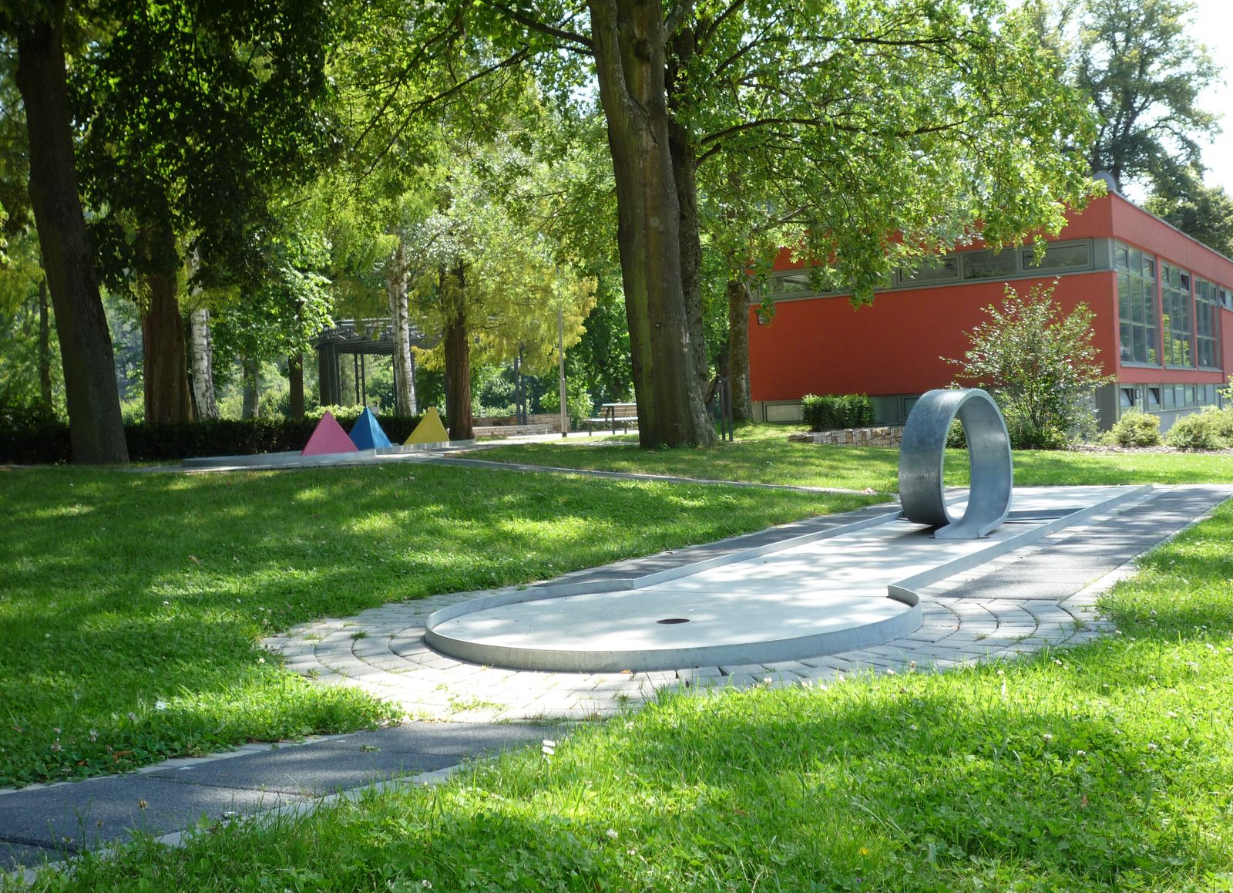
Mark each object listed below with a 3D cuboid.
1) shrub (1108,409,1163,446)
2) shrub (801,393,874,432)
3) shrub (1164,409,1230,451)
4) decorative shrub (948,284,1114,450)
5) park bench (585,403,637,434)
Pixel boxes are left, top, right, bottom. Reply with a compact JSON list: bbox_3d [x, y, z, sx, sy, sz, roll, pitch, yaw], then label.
[{"bbox_3d":[8.596,-0.303,23.000,0.890,0.610,0.820,-2,1,21],"label":"shrub"},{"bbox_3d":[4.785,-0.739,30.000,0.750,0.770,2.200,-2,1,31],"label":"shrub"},{"bbox_3d":[8.899,-0.258,21.300,0.980,0.630,0.880,-2,1,23],"label":"shrub"},{"bbox_3d":[7.463,-1.430,25.000,2.900,2.920,2.600,-2,1,17],"label":"decorative shrub"},{"bbox_3d":[-0.130,-0.677,35.500,0.620,0.790,1.950,-2,1,31],"label":"park bench"}]

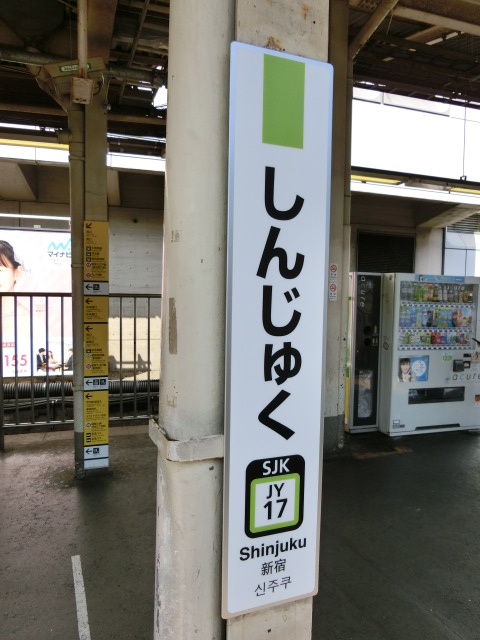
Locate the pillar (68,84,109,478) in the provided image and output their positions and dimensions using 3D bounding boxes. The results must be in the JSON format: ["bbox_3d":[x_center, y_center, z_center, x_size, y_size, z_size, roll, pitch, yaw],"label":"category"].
[{"bbox_3d":[-1.296,-0.303,3.992,0.320,3.270,0.260,0,3,-19],"label":"pillar"}]

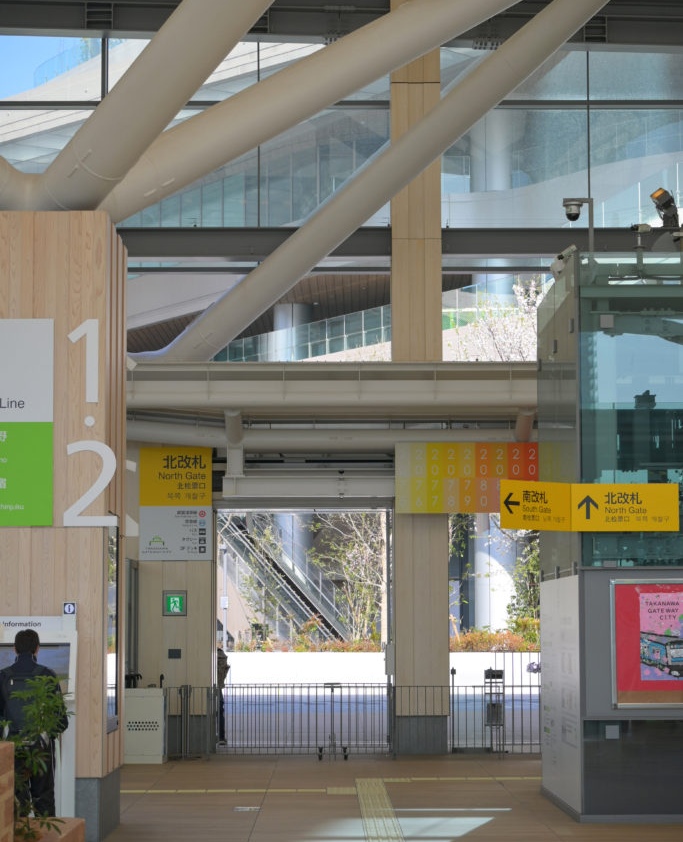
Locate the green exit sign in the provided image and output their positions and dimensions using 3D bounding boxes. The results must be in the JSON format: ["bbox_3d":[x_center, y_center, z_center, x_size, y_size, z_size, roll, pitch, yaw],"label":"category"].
[{"bbox_3d":[-2.090,2.295,26.837,0.309,0.319,0.060,0,-5,0],"label":"green exit sign"}]

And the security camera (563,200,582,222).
[{"bbox_3d":[2.047,-1.862,18.865,0.172,0.199,0.172,0,-5,0],"label":"security camera"}]

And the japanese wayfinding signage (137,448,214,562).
[{"bbox_3d":[-2.081,1.050,26.891,0.913,1.442,0.080,0,-5,0],"label":"japanese wayfinding signage"}]

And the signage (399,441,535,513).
[{"bbox_3d":[1.589,0.713,27.051,1.819,0.919,0.080,0,-5,0],"label":"signage"}]

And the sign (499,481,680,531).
[{"bbox_3d":[2.028,0.720,17.878,1.676,0.402,0.429,2,-6,-18],"label":"sign"}]

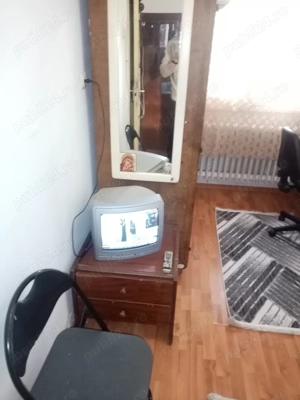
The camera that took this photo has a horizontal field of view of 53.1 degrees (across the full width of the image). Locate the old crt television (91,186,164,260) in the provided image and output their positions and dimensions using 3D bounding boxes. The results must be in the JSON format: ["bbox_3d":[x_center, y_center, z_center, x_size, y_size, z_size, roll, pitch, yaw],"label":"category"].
[{"bbox_3d":[-0.147,0.092,1.706,0.360,0.306,0.355,-5,26,-14],"label":"old crt television"}]

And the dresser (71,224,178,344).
[{"bbox_3d":[-0.110,0.458,1.814,0.529,0.445,0.545,4,26,5],"label":"dresser"}]

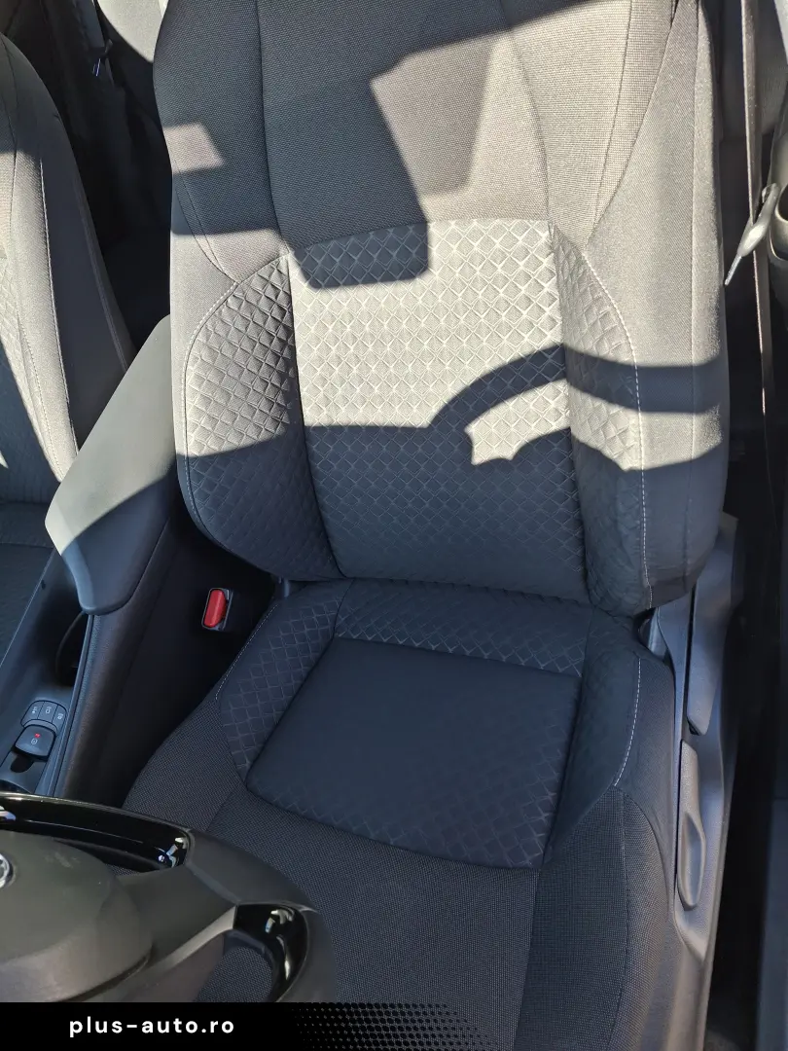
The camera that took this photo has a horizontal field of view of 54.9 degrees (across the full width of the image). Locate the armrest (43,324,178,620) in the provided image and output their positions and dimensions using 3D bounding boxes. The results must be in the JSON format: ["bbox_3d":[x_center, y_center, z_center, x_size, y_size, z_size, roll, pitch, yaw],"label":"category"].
[{"bbox_3d":[-0.288,-0.090,0.868,0.145,0.058,0.390,1,56,25],"label":"armrest"}]

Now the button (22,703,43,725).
[{"bbox_3d":[-0.371,0.198,0.786,0.019,0.007,0.024,-1,58,24],"label":"button"}]

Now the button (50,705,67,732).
[{"bbox_3d":[-0.338,0.197,0.771,0.019,0.007,0.024,-1,58,24],"label":"button"}]

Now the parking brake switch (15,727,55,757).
[{"bbox_3d":[-0.360,0.219,0.766,0.042,0.014,0.027,-1,58,24],"label":"parking brake switch"}]

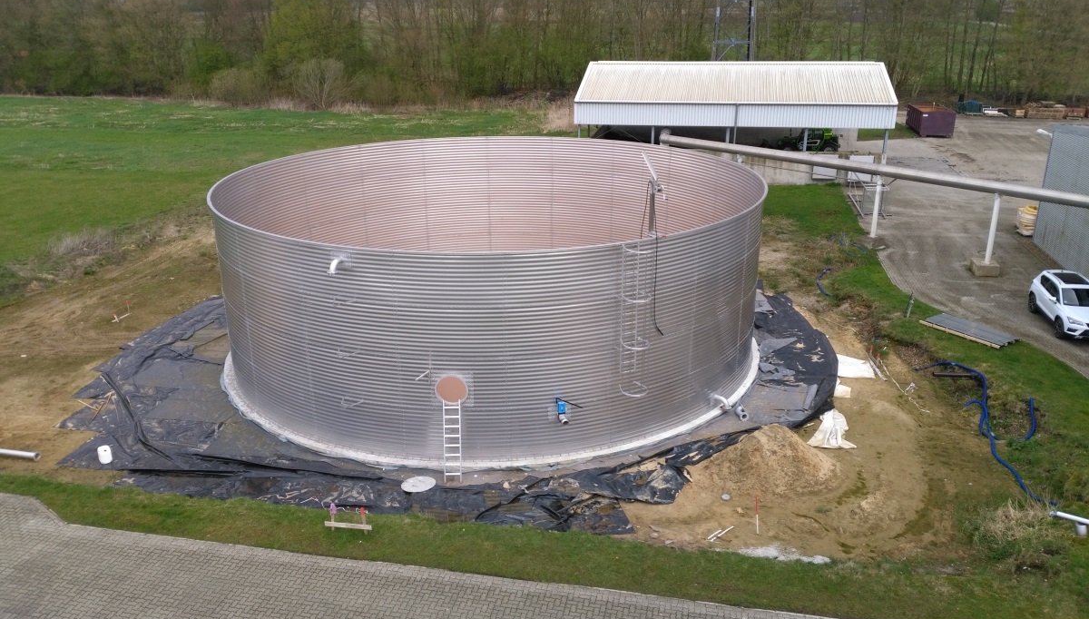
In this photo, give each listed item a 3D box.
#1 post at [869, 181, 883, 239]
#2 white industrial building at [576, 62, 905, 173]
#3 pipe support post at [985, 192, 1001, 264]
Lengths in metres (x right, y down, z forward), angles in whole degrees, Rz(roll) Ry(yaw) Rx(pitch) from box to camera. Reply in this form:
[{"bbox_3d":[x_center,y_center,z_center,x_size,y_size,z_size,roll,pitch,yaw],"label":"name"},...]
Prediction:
[{"bbox_3d":[15.619,-4.775,41.361,0.230,2.820,0.230,7,21,20],"label":"post"},{"bbox_3d":[12.999,-14.175,62.634,19.980,6.780,14.000,3,20,8],"label":"white industrial building"},{"bbox_3d":[18.901,-3.398,37.040,0.230,3.030,0.230,10,22,26],"label":"pipe support post"}]

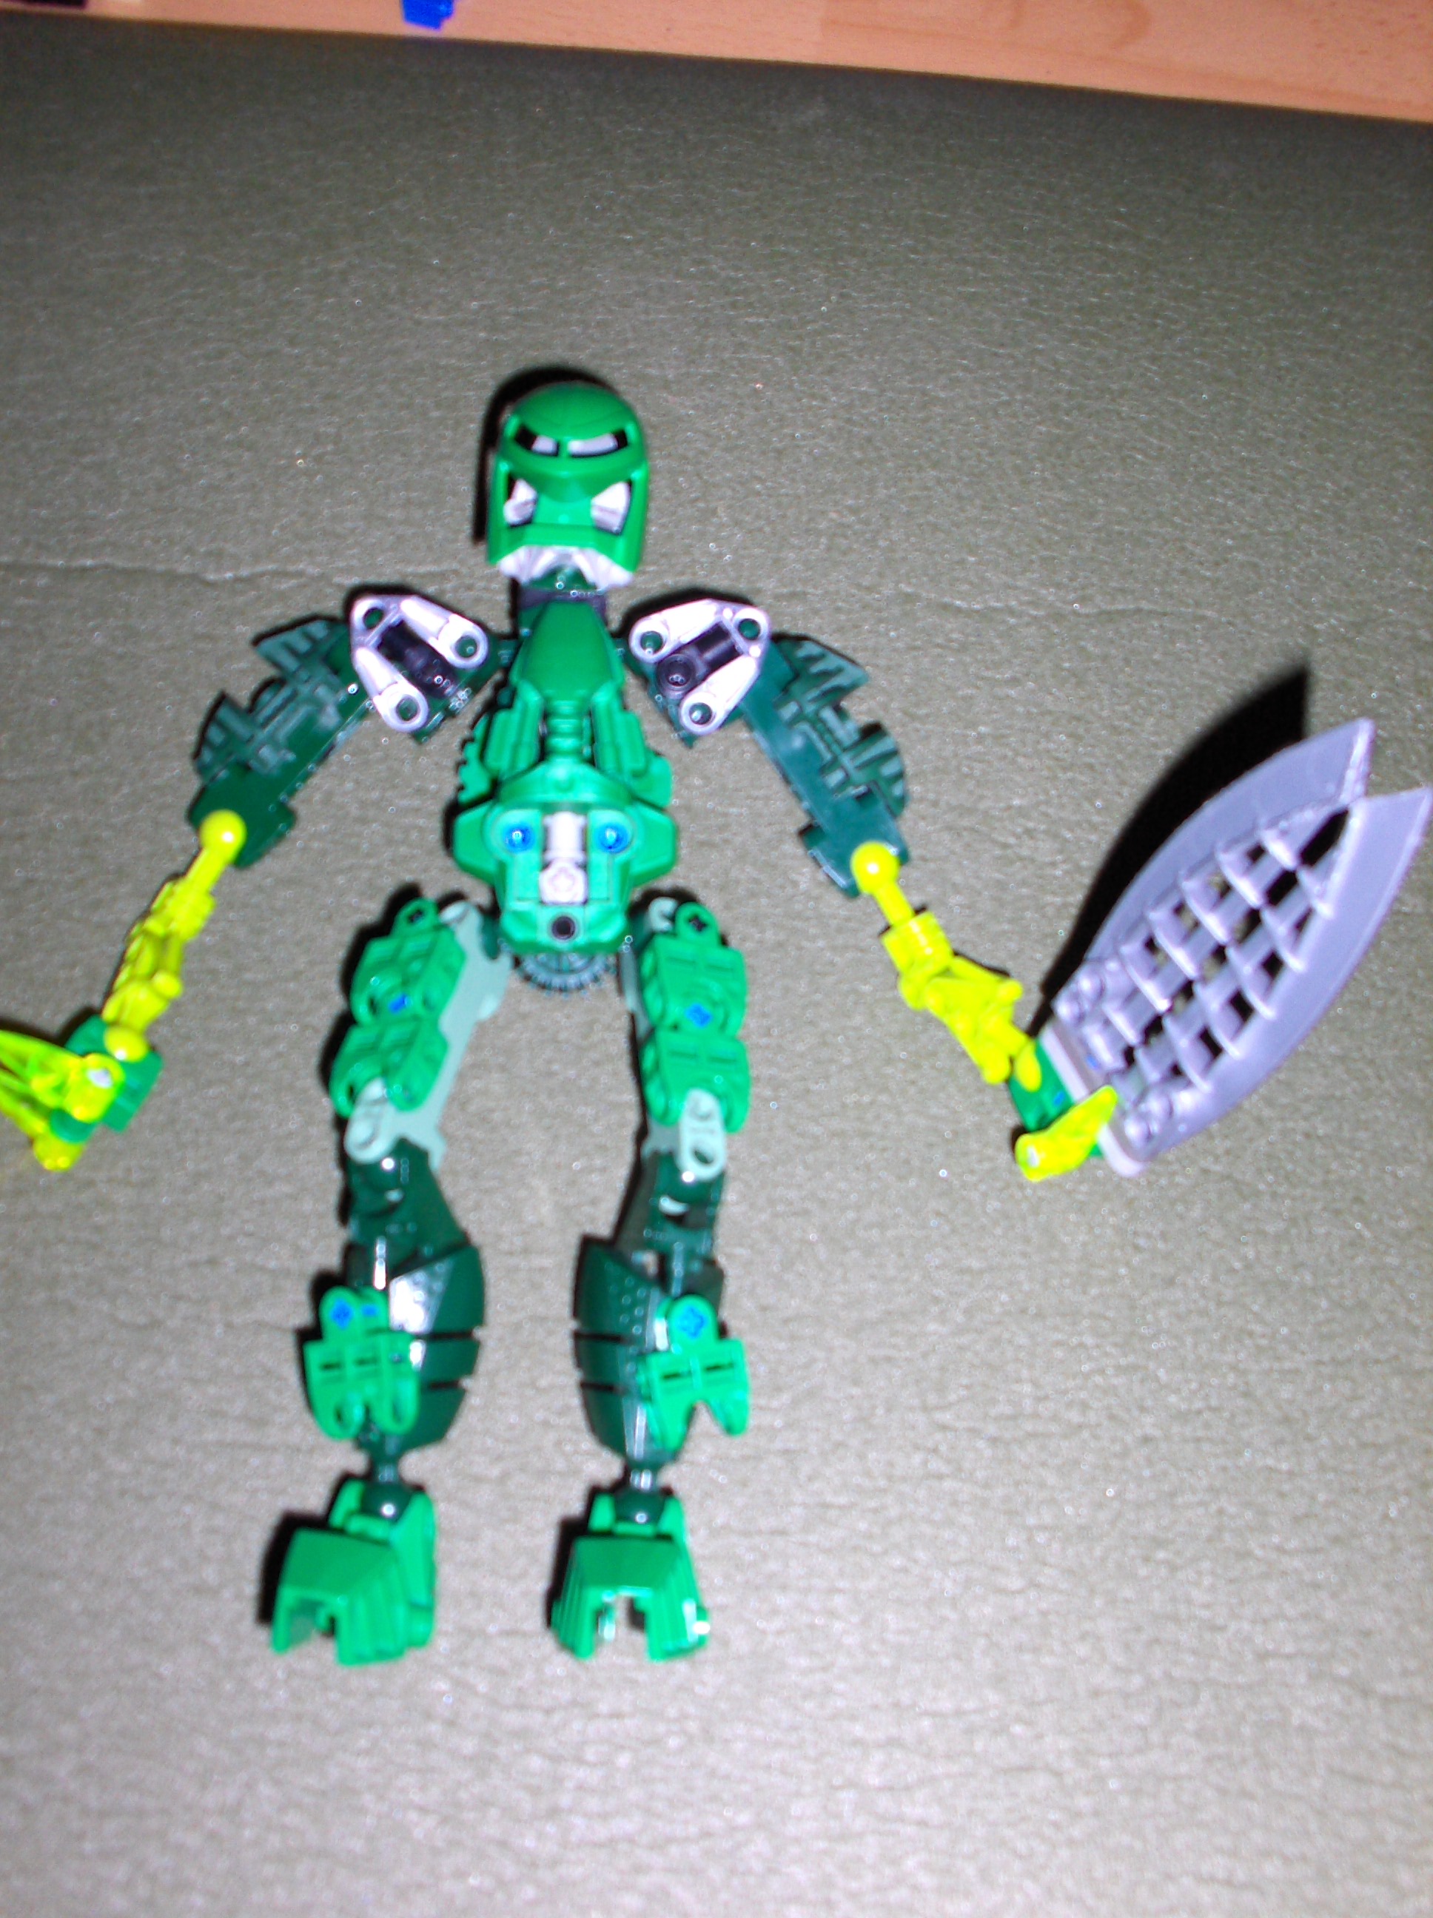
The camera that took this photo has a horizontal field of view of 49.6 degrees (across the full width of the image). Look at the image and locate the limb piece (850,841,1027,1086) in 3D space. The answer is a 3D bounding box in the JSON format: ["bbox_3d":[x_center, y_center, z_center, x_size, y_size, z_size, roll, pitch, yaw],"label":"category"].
[{"bbox_3d":[0.045,0.002,0.302,0.019,0.015,0.058,-33,75,-10],"label":"limb piece"}]

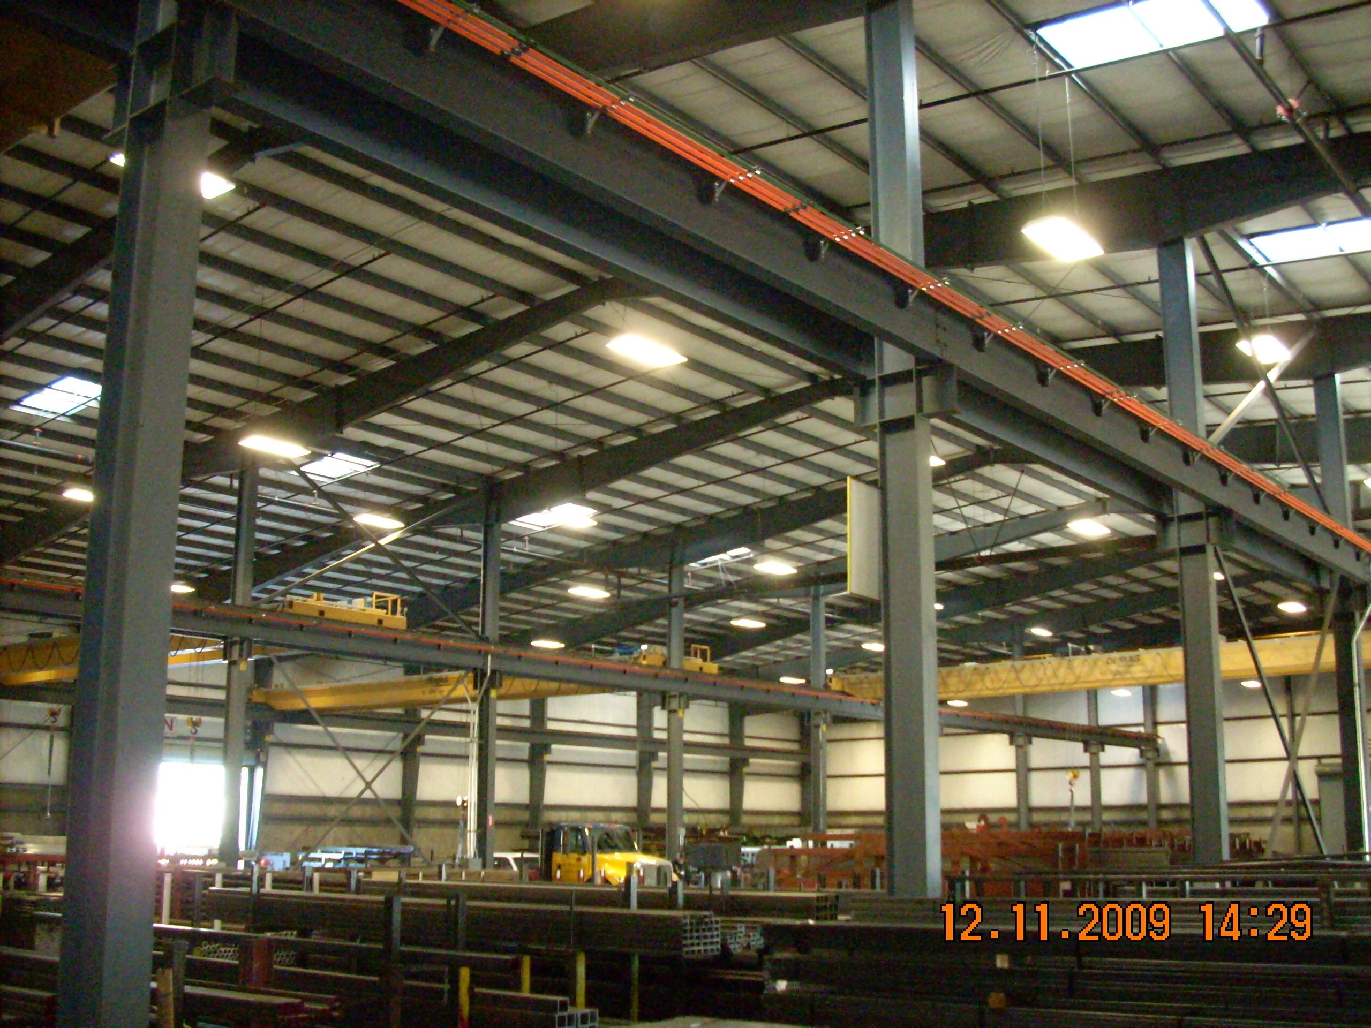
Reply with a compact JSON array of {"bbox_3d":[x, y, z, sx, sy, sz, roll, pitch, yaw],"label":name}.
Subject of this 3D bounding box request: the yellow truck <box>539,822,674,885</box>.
[{"bbox_3d":[-3.117,10.602,43.500,6.000,2.800,2.450,-10,-16,38],"label":"yellow truck"}]

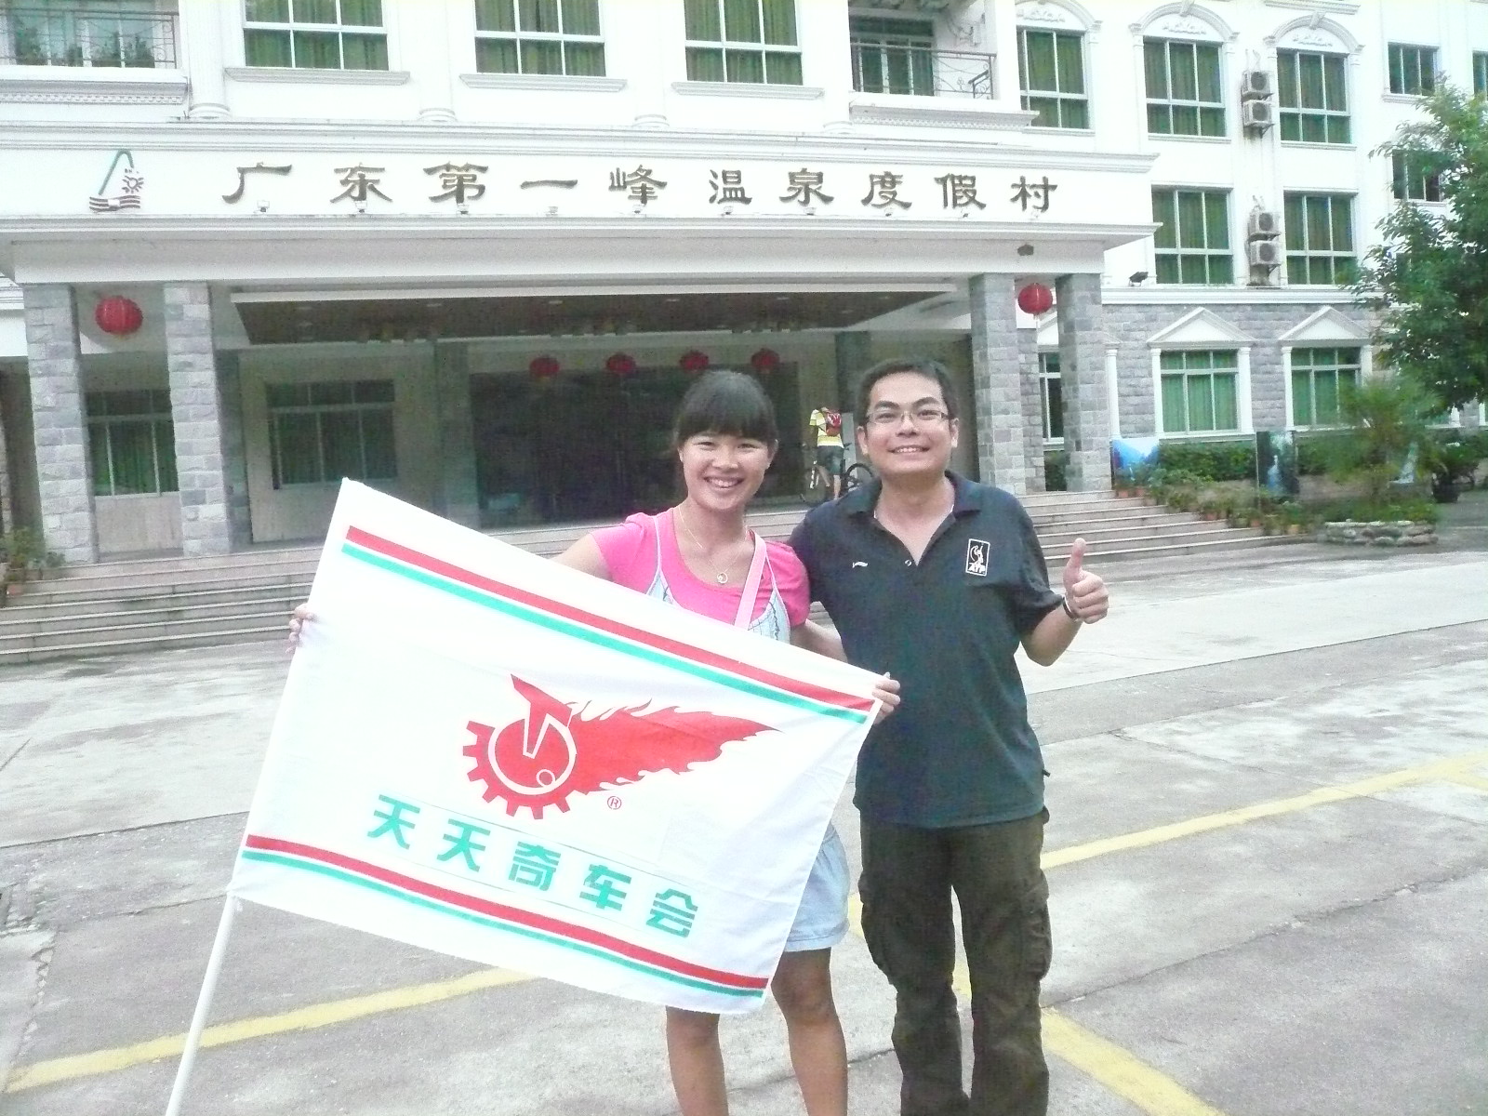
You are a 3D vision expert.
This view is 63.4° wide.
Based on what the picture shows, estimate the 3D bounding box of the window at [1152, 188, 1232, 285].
[{"bbox_3d":[10.107,-7.251,27.065,2.203,2.215,0.150,-5,4,-19],"label":"window"}]

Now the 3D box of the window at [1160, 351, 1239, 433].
[{"bbox_3d":[10.834,-3.940,28.558,2.227,1.934,0.150,-5,3,-19],"label":"window"}]

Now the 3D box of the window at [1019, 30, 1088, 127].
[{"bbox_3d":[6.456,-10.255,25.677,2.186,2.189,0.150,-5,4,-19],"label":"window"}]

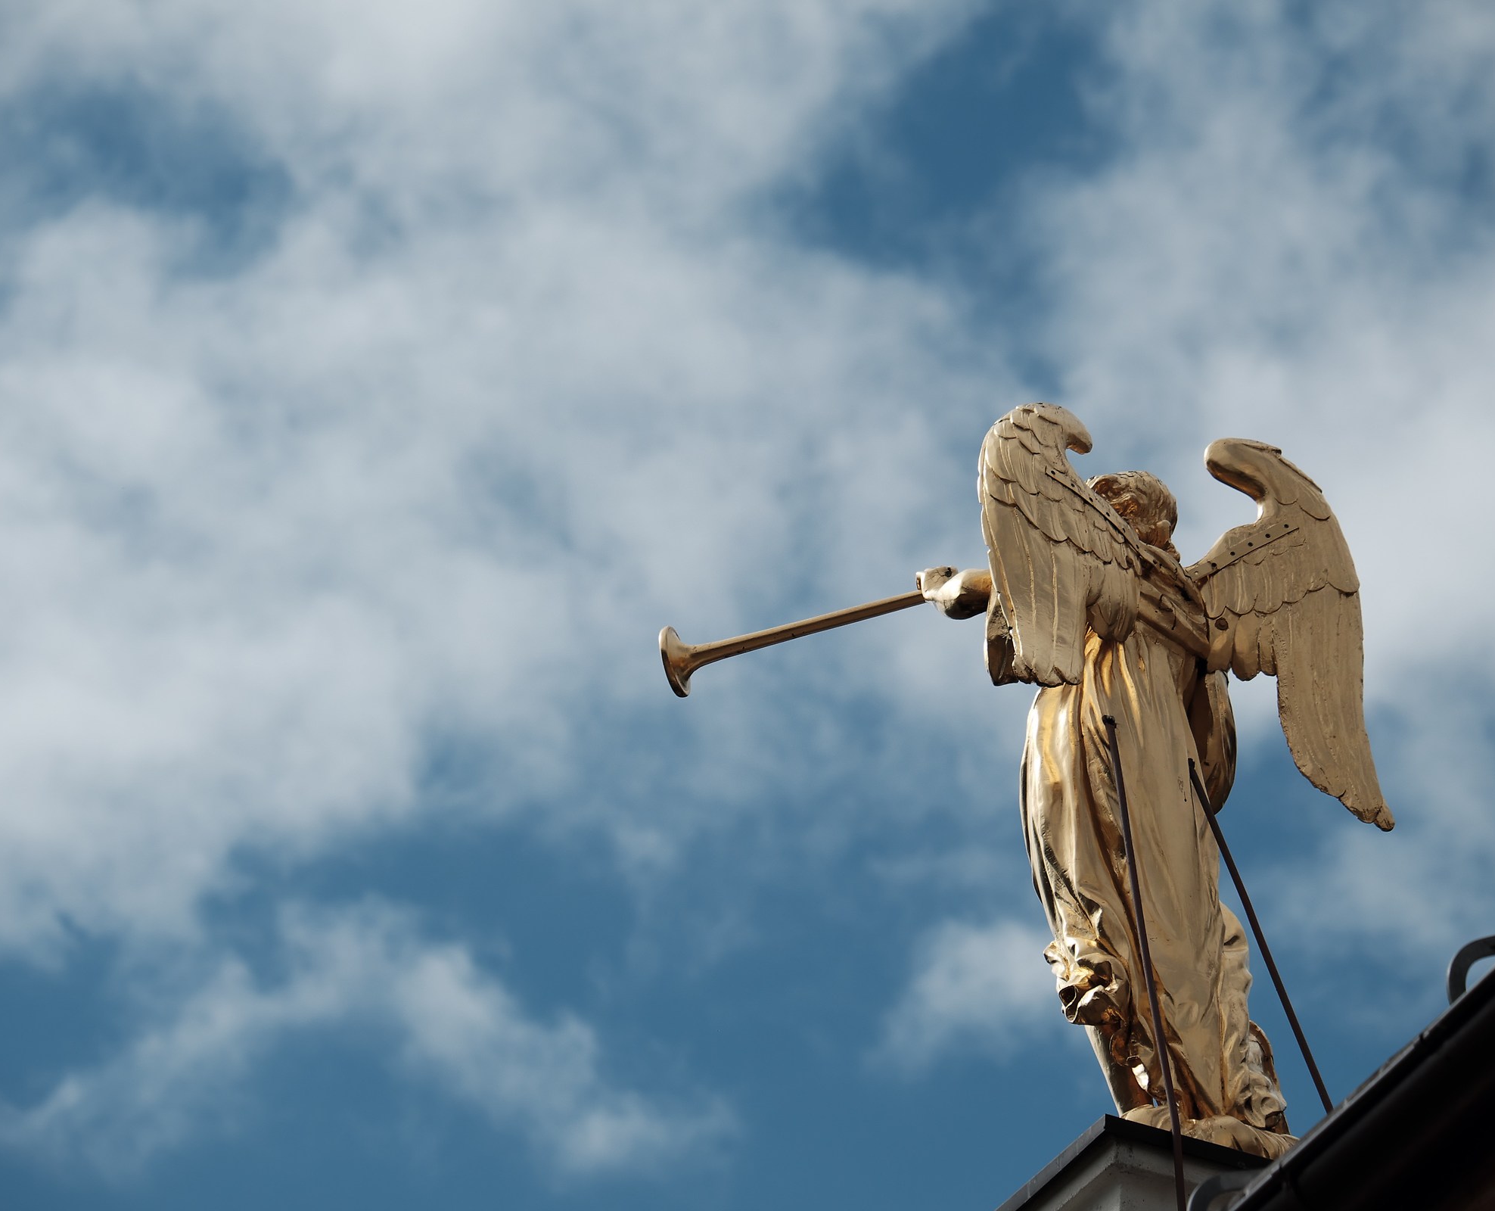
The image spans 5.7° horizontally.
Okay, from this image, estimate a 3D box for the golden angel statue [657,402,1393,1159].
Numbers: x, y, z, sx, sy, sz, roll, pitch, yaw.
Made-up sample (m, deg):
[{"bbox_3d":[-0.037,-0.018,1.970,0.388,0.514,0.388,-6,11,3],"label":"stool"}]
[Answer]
[{"bbox_3d":[0.552,0.496,29.200,1.030,1.680,1.150,18,-34,-29],"label":"golden angel statue"}]

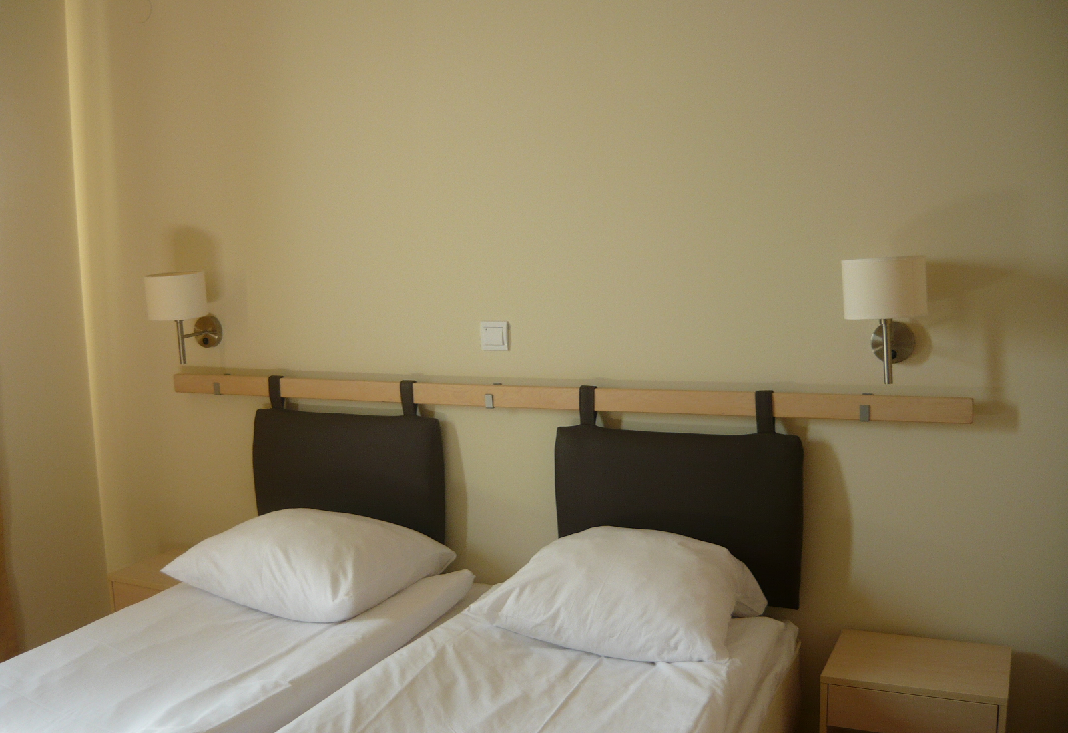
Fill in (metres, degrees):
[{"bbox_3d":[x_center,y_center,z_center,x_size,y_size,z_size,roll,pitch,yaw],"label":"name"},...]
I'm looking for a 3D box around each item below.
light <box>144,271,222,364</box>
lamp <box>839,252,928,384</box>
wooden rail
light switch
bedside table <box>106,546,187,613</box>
[{"bbox_3d":[-1.114,-0.147,3.212,0.190,0.285,0.220,1,7,27],"label":"light"},{"bbox_3d":[0.777,-0.100,2.255,0.190,0.282,0.220,1,7,27],"label":"lamp"},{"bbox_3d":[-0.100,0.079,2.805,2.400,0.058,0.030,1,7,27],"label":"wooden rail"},{"bbox_3d":[-0.108,-0.083,2.820,0.082,0.082,0.012,1,7,27],"label":"light switch"},{"bbox_3d":[-1.078,0.869,3.242,0.400,0.480,0.300,1,7,27],"label":"bedside table"}]

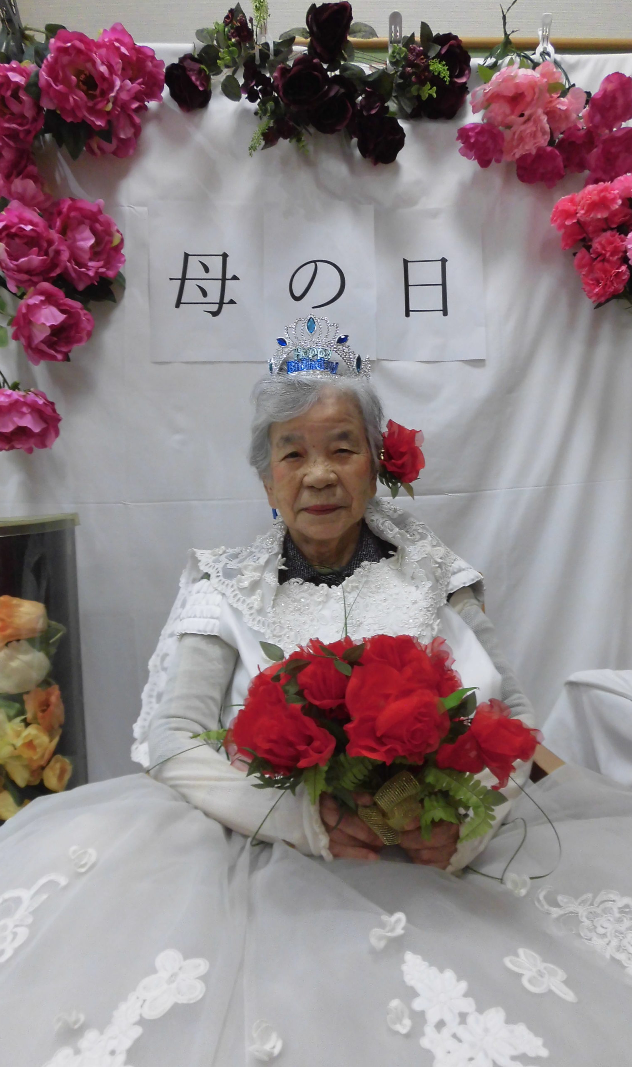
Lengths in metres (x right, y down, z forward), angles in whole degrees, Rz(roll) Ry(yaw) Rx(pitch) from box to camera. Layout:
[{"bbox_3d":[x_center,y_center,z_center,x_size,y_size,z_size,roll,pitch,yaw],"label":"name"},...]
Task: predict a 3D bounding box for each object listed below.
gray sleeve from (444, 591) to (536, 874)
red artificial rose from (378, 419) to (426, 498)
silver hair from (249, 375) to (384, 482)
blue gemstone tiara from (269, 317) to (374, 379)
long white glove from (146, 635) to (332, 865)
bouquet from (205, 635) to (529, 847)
[{"bbox_3d":[0.207,0.235,0.935,0.130,0.300,0.245,-1,-1,25],"label":"gray sleeve"},{"bbox_3d":[0.114,-0.099,0.985,0.068,0.105,0.065,-1,-1,-30],"label":"red artificial rose"},{"bbox_3d":[0.001,-0.148,0.985,0.178,0.180,0.195,-1,-1,7],"label":"silver hair"},{"bbox_3d":[0.005,-0.239,0.950,0.135,0.080,0.075,-1,-1,9],"label":"blue gemstone tiara"},{"bbox_3d":[-0.100,0.250,0.915,0.140,0.240,0.268,0,-1,-45],"label":"long white glove"},{"bbox_3d":[0.058,0.226,0.810,0.355,0.230,0.220,-1,-1,0],"label":"bouquet"}]

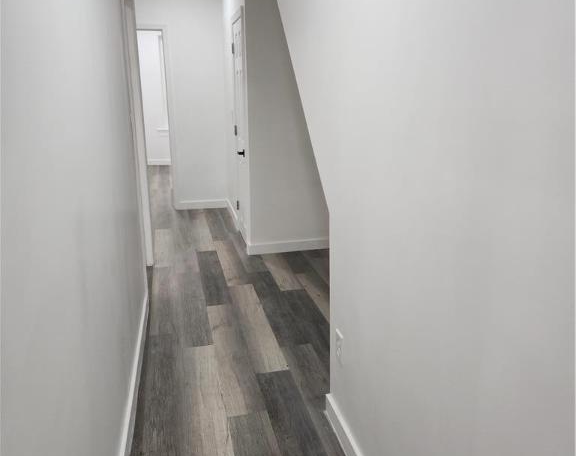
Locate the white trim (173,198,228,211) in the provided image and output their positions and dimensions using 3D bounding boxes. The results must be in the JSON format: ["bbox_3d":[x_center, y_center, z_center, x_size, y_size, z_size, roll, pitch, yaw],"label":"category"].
[{"bbox_3d":[-1.088,-0.291,6.426,0.660,0.092,0.018,-4,15,-11],"label":"white trim"}]

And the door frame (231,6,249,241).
[{"bbox_3d":[-0.424,-0.862,4.767,0.045,2.000,0.650,-4,15,-11],"label":"door frame"}]

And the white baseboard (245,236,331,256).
[{"bbox_3d":[0.032,0.168,4.613,0.800,0.092,0.018,-4,15,-11],"label":"white baseboard"}]

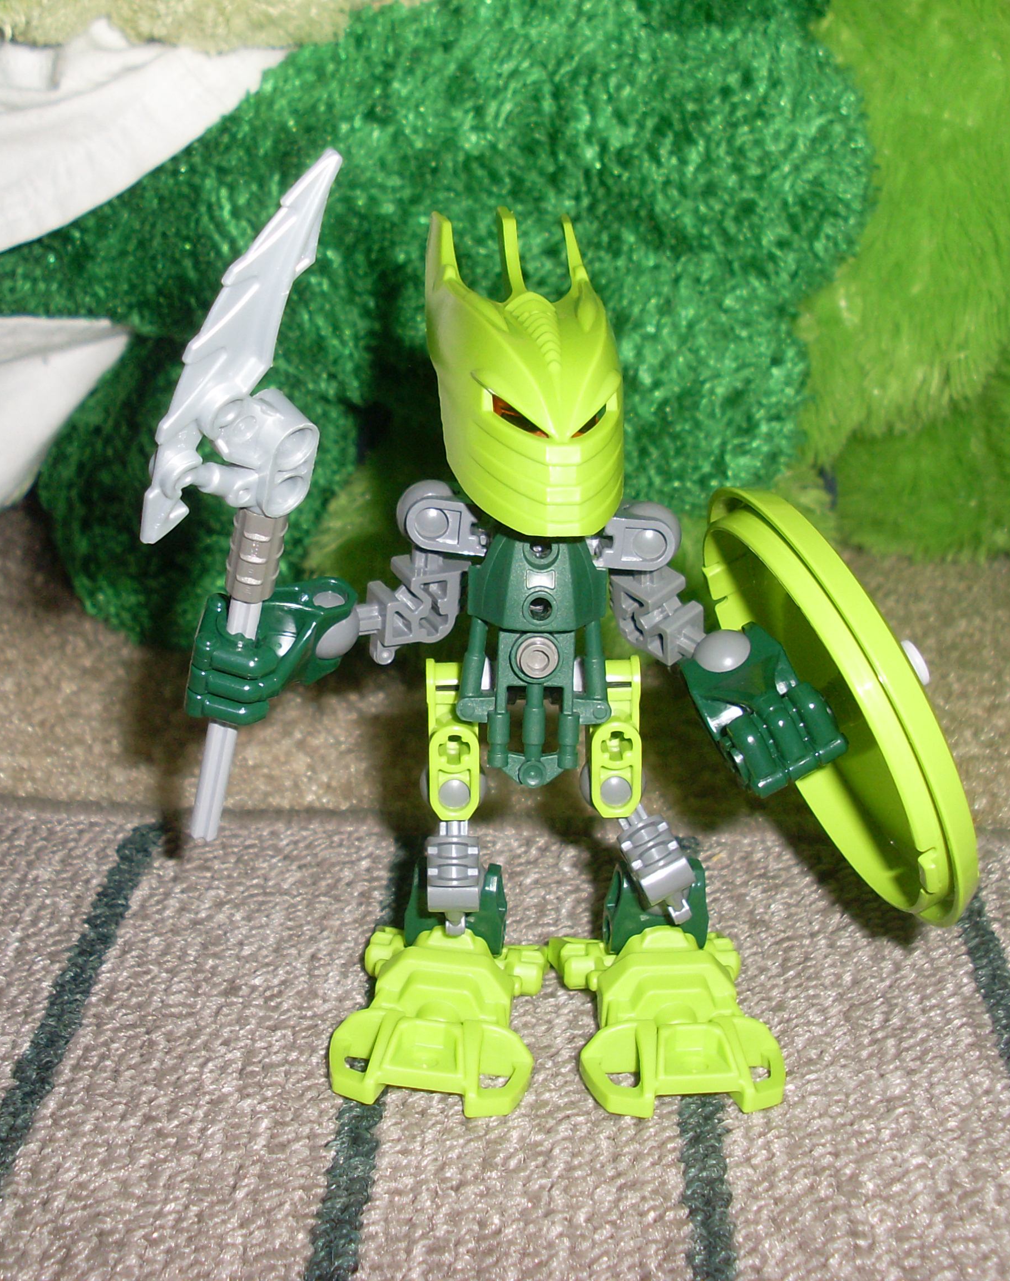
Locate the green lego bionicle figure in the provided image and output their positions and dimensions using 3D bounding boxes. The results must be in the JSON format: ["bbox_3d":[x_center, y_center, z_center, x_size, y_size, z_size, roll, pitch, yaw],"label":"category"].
[{"bbox_3d":[0.001,0.002,0.281,0.104,0.130,0.056,0,24,-2],"label":"green lego bionicle figure"}]

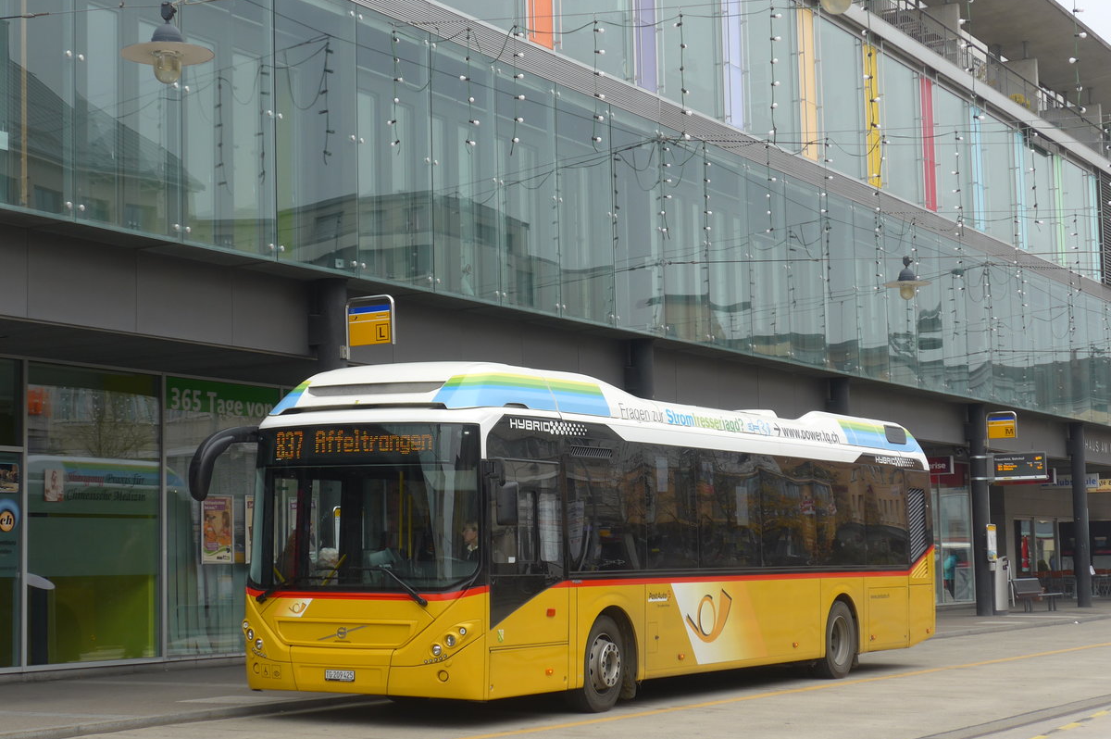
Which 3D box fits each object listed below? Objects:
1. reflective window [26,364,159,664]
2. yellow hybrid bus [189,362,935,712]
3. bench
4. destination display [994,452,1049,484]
[{"bbox_3d":[-5.553,1.751,25.660,0.100,3.535,2.371,-4,-6,29],"label":"reflective window"},{"bbox_3d":[1.063,1.998,24.649,2.780,3.380,12.280,-2,-5,30],"label":"yellow hybrid bus"},{"bbox_3d":[11.491,5.366,50.413,0.620,0.800,2.000,-4,-6,29],"label":"bench"},{"bbox_3d":[10.282,2.135,46.665,1.230,0.620,0.200,-4,-6,29],"label":"destination display"}]

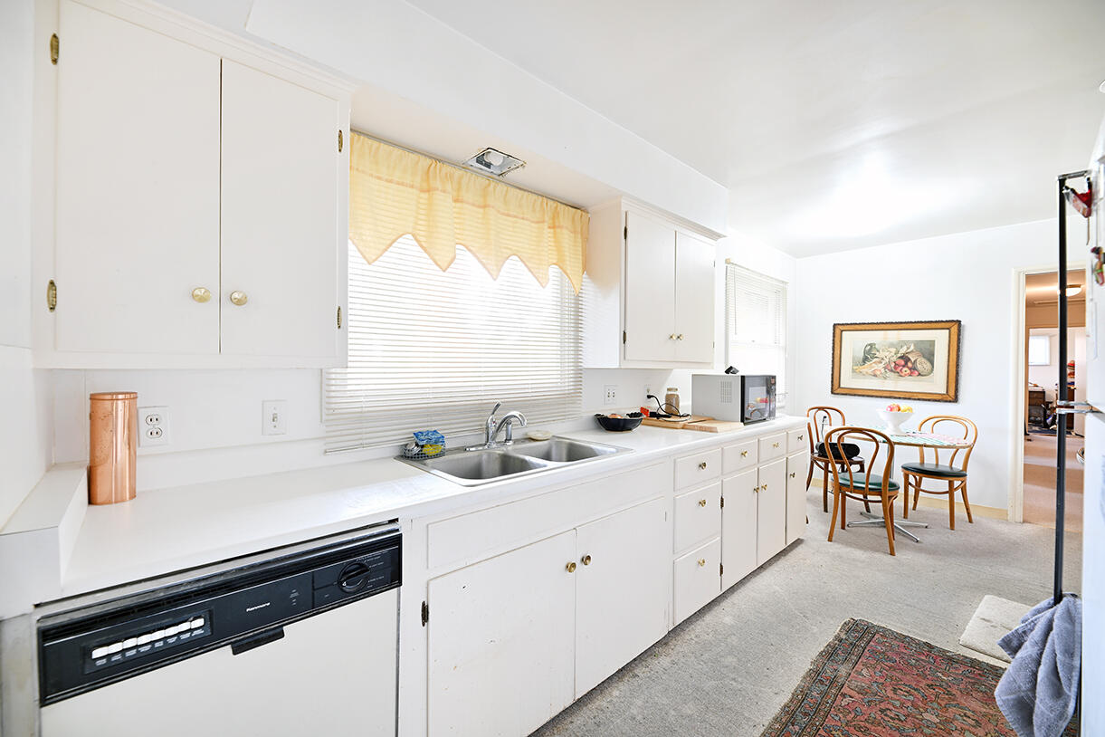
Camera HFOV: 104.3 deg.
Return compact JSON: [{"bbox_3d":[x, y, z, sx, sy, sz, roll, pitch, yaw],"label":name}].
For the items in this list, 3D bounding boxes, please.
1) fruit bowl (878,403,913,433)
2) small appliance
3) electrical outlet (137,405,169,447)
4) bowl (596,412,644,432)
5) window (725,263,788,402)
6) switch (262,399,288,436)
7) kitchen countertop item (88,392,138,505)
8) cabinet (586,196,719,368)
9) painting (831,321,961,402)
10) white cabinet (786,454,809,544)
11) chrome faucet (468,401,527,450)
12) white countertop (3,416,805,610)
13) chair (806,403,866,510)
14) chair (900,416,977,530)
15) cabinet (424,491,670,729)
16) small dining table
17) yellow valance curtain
[{"bbox_3d":[2.761,0.413,3.435,0.215,0.235,0.215,0,0,-42],"label":"fruit bowl"},{"bbox_3d":[1.237,0.192,2.916,0.515,0.300,0.347,0,1,-42],"label":"small appliance"},{"bbox_3d":[-1.131,0.166,1.221,0.070,0.114,0.012,0,0,-42],"label":"electrical outlet"},{"bbox_3d":[0.364,0.303,2.406,0.260,0.100,0.260,0,0,0],"label":"bowl"},{"bbox_3d":[1.951,-0.311,4.035,1.420,1.160,0.100,0,0,-42],"label":"window"},{"bbox_3d":[-0.931,0.168,1.445,0.071,0.118,0.017,0,1,-42],"label":"switch"},{"bbox_3d":[-1.161,0.209,1.136,0.088,0.284,0.088,0,0,-42],"label":"kitchen countertop item"},{"bbox_3d":[0.607,-0.431,2.599,0.980,0.860,0.310,0,0,-42],"label":"cabinet"},{"bbox_3d":[3.217,-0.074,4.093,0.040,0.720,0.960,0,1,-42],"label":"painting"},{"bbox_3d":[1.510,0.885,3.196,0.380,0.620,0.560,0,1,-42],"label":"white cabinet"},{"bbox_3d":[-0.211,0.252,1.843,0.265,0.200,0.235,0,1,-42],"label":"chrome faucet"},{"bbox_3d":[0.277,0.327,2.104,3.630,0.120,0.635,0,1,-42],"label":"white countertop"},{"bbox_3d":[2.612,0.833,3.962,0.410,0.880,0.490,0,0,6],"label":"chair"},{"bbox_3d":[3.233,0.845,3.621,0.490,0.866,0.410,0,0,-33],"label":"chair"},{"bbox_3d":[-0.094,0.892,1.766,1.153,0.632,0.560,0,1,-42],"label":"cabinet"},{"bbox_3d":[2.737,0.903,3.469,0.950,0.745,0.950,0,0,-42],"label":"small dining table"},{"bbox_3d":[-0.290,-0.625,1.934,1.305,0.460,0.090,0,1,-42],"label":"yellow valance curtain"}]

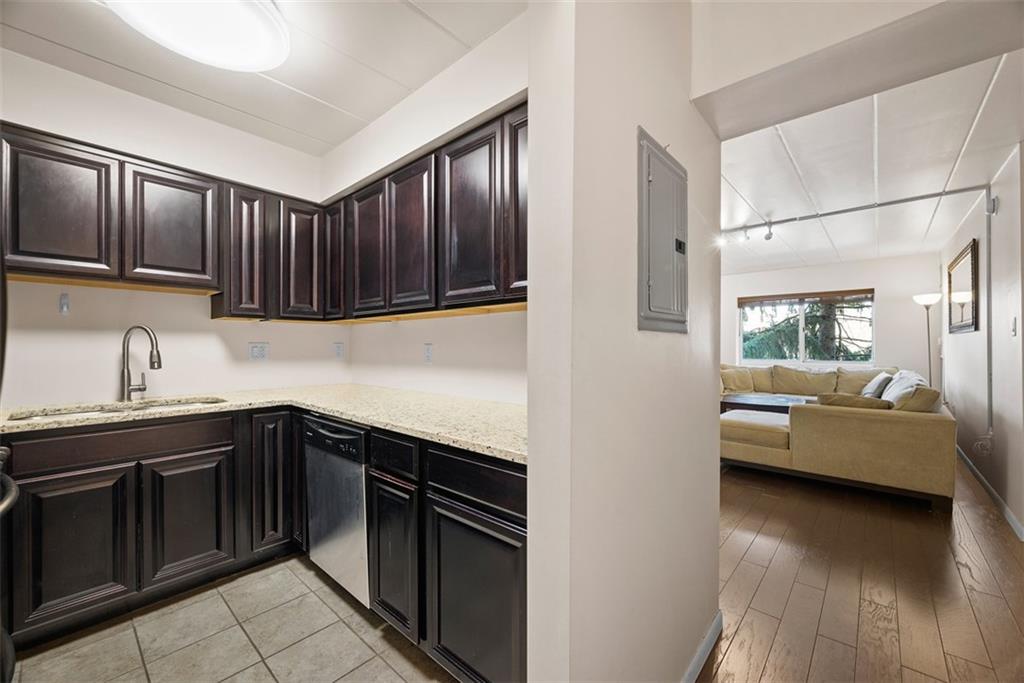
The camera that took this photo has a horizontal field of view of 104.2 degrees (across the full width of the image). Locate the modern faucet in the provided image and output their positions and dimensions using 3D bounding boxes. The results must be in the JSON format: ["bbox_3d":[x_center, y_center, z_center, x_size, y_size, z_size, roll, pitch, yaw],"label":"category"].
[{"bbox_3d":[-1.976,0.123,2.143,0.235,0.415,0.110,0,0,10],"label":"modern faucet"}]

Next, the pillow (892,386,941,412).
[{"bbox_3d":[3.484,0.579,3.494,0.190,0.410,0.550,28,18,39],"label":"pillow"}]

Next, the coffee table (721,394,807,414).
[{"bbox_3d":[3.266,1.011,5.251,0.930,0.450,0.850,0,0,43],"label":"coffee table"}]

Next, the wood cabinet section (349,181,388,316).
[{"bbox_3d":[-0.731,-0.518,2.428,0.436,0.756,0.320,-1,-1,41],"label":"wood cabinet section"}]

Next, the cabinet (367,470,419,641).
[{"bbox_3d":[-0.280,0.814,1.738,0.360,0.570,0.550,-1,-1,42],"label":"cabinet"}]

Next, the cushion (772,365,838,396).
[{"bbox_3d":[4.152,0.552,5.657,0.740,0.410,0.210,-1,-1,42],"label":"cushion"}]

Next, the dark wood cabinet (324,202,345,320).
[{"bbox_3d":[-1.040,-0.519,2.679,0.260,0.750,0.310,0,-1,41],"label":"dark wood cabinet"}]

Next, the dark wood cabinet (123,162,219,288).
[{"bbox_3d":[-1.879,-0.587,2.192,0.330,0.585,0.380,-1,-1,42],"label":"dark wood cabinet"}]

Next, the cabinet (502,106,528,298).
[{"bbox_3d":[0.210,-0.528,1.593,0.400,0.760,0.310,0,-1,41],"label":"cabinet"}]

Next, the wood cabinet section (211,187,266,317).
[{"bbox_3d":[-1.656,-0.517,2.419,0.335,0.764,0.218,-1,-1,41],"label":"wood cabinet section"}]

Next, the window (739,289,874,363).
[{"bbox_3d":[4.723,-0.227,6.527,1.800,1.120,0.100,0,0,43],"label":"window"}]

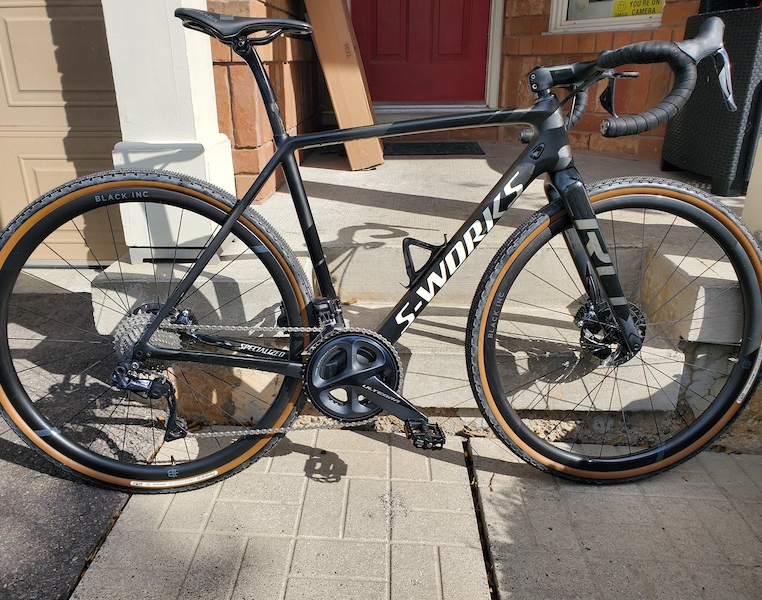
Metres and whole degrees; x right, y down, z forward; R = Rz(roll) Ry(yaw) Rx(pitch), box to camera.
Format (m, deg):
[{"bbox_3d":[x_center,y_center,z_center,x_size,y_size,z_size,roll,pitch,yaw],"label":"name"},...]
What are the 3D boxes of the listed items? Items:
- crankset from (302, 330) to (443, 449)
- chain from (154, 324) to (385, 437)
[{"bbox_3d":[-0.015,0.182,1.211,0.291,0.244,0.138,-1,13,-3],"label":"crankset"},{"bbox_3d":[-0.234,0.169,1.251,0.533,0.244,0.034,-1,13,-3],"label":"chain"}]

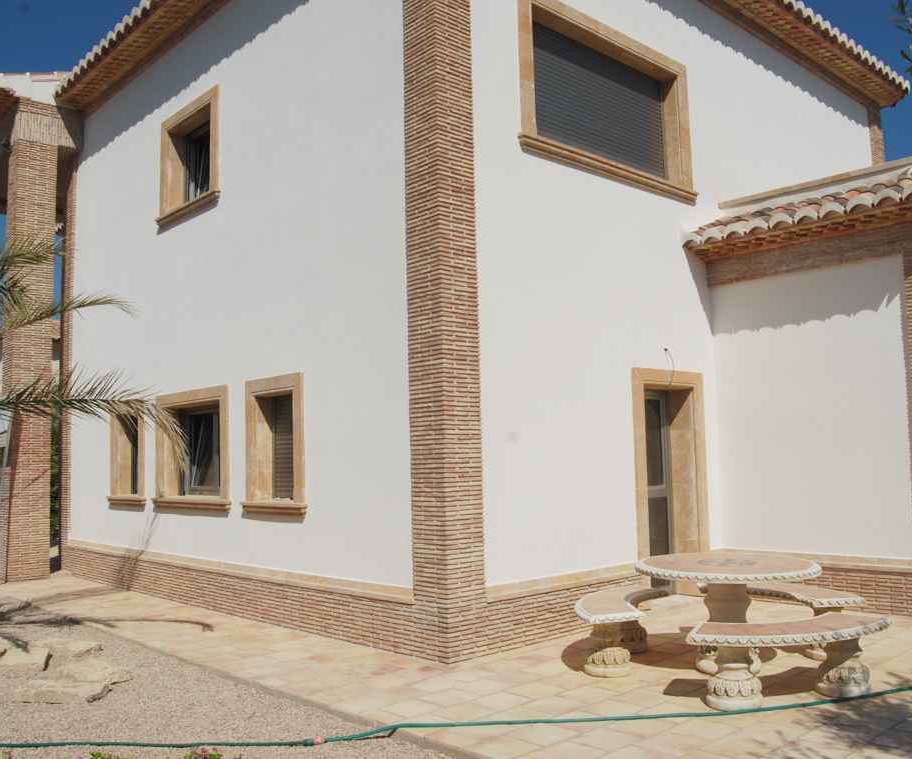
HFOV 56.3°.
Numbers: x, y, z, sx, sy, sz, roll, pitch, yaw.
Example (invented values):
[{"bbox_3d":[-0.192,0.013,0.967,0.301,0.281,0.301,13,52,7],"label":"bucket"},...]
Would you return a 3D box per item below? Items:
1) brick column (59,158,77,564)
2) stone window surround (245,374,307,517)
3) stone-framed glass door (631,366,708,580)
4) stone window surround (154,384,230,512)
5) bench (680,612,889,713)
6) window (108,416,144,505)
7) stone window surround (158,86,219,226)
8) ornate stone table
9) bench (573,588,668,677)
[{"bbox_3d":[-5.633,-0.316,12.805,0.388,6.277,0.384,3,-7,-43],"label":"brick column"},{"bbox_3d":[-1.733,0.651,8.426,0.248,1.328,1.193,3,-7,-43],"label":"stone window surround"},{"bbox_3d":[2.078,1.074,8.580,1.270,2.304,0.321,4,-7,-43],"label":"stone-framed glass door"},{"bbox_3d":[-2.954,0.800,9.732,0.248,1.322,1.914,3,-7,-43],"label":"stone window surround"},{"bbox_3d":[2.185,1.817,5.526,1.430,0.450,0.540,0,-5,-14],"label":"bench"},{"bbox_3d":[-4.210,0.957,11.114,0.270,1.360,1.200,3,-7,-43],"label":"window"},{"bbox_3d":[-3.090,-2.579,10.099,0.248,1.302,1.635,3,-7,-43],"label":"stone window surround"},{"bbox_3d":[1.999,1.745,6.340,1.310,0.743,1.310,3,-7,-43],"label":"ornate stone table"},{"bbox_3d":[1.246,1.933,6.586,0.540,0.450,1.430,-3,-5,20],"label":"bench"}]

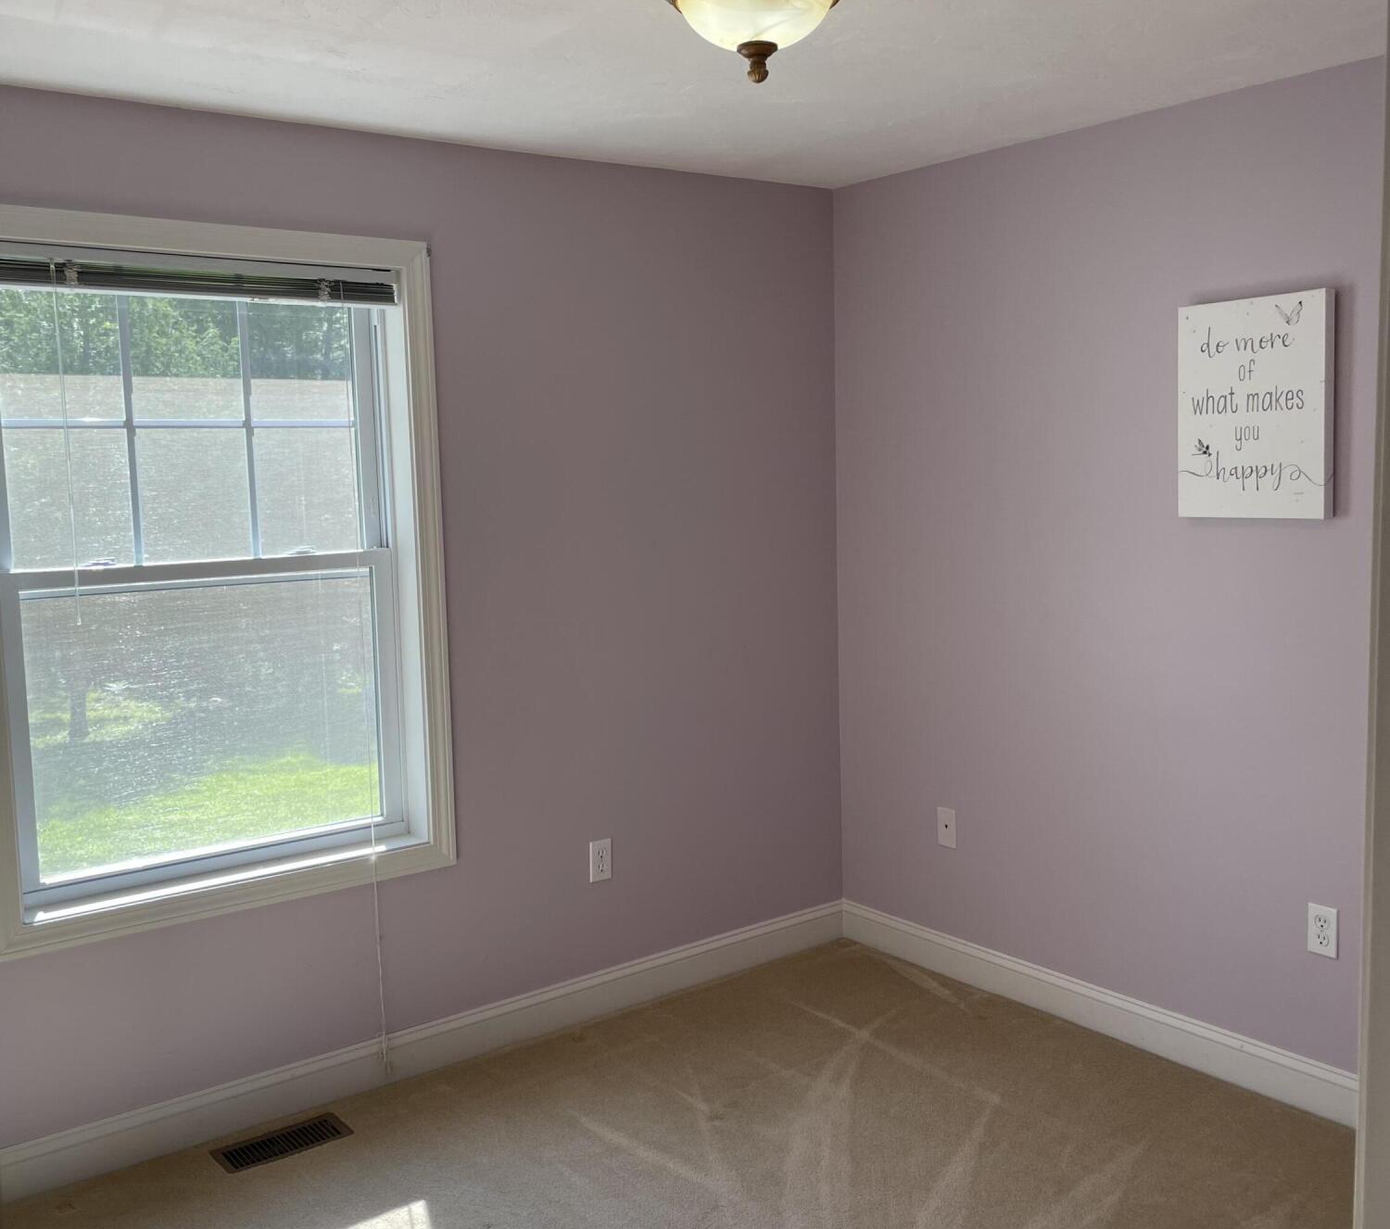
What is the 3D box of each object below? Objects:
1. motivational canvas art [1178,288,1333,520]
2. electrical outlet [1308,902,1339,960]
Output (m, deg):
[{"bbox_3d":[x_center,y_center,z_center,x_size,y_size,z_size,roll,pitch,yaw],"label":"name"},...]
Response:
[{"bbox_3d":[1.290,-0.473,3.214,0.039,0.501,0.363,-7,8,-37],"label":"motivational canvas art"},{"bbox_3d":[1.447,0.732,3.214,0.008,0.116,0.071,-7,8,-37],"label":"electrical outlet"}]

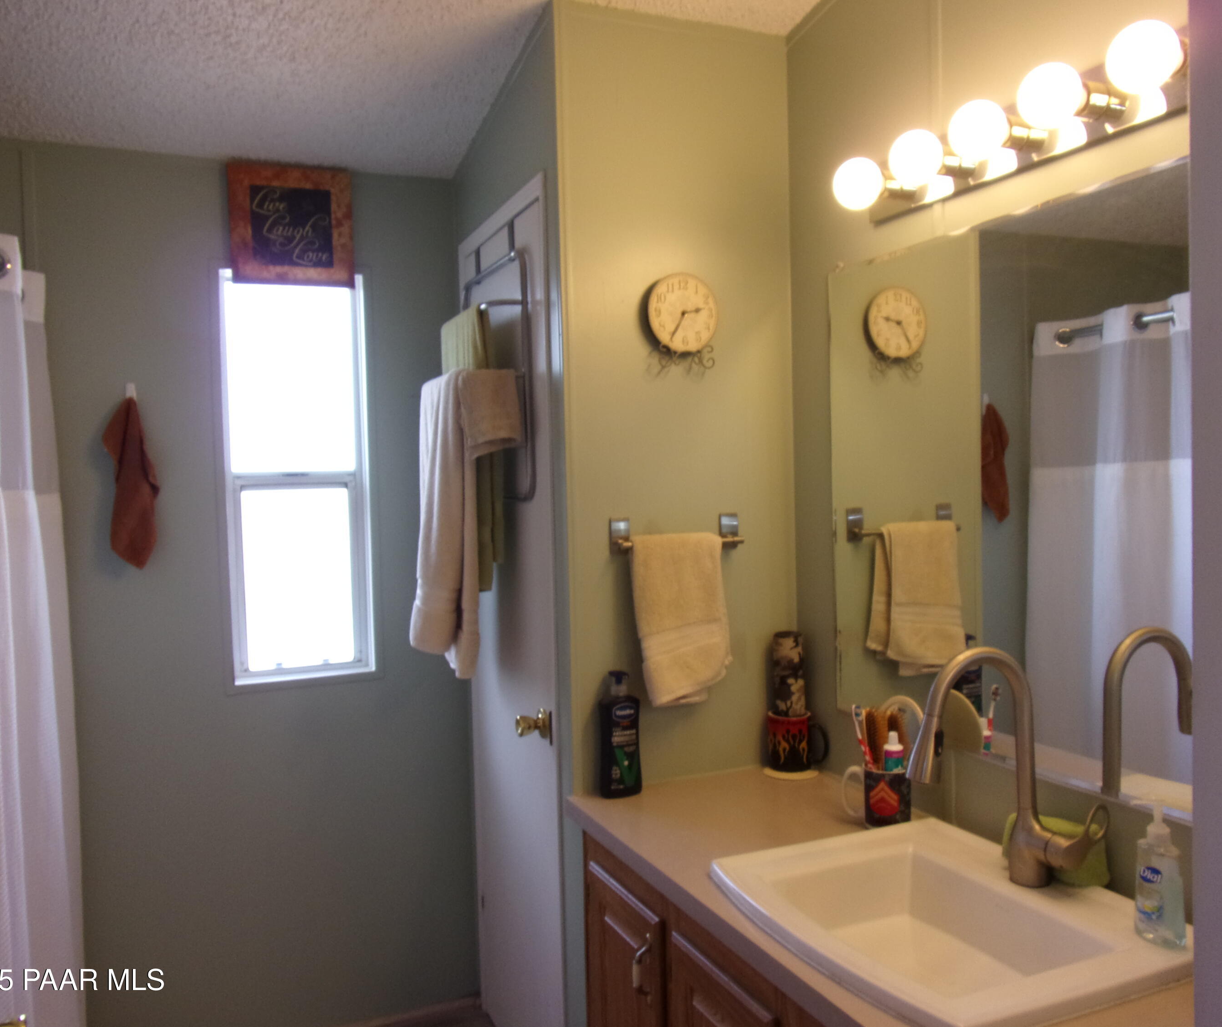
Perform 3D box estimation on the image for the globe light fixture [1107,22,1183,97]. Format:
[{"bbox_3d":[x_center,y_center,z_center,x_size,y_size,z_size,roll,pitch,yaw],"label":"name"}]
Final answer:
[{"bbox_3d":[0.633,-0.542,1.127,0.090,0.086,0.086,-2,2,-25],"label":"globe light fixture"}]

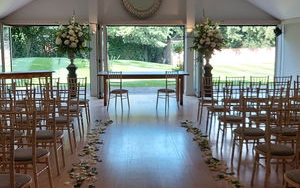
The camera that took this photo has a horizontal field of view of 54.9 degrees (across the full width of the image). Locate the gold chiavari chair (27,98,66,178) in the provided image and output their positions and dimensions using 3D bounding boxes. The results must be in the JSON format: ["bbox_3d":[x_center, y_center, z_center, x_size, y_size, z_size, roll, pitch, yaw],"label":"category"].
[{"bbox_3d":[-1.267,0.496,3.535,0.400,0.925,0.420,0,11,-2],"label":"gold chiavari chair"}]

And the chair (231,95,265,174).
[{"bbox_3d":[1.205,0.446,3.467,0.400,0.915,0.420,0,9,-1],"label":"chair"}]

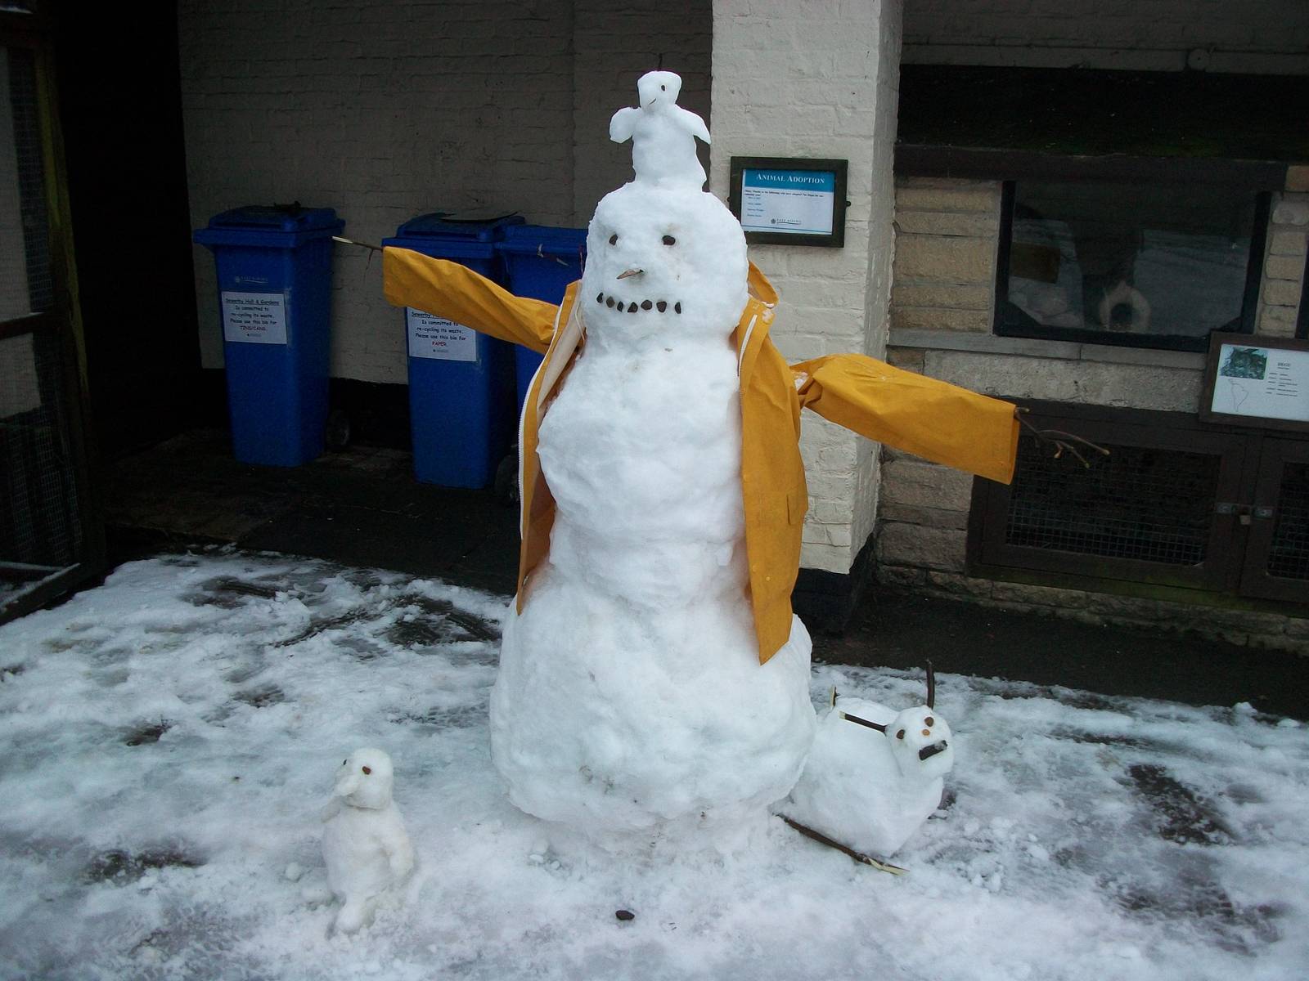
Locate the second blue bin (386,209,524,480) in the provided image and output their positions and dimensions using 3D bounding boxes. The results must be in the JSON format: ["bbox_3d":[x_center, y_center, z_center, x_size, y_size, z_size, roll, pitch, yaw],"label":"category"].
[{"bbox_3d":[-0.746,-0.592,5.009,0.490,1.080,0.560,7,16,20],"label":"second blue bin"}]

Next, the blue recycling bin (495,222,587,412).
[{"bbox_3d":[-0.272,-0.539,4.861,0.490,1.075,0.560,6,16,18],"label":"blue recycling bin"}]

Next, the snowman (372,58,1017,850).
[{"bbox_3d":[0.046,-0.049,2.371,1.260,1.455,0.660,5,16,15],"label":"snowman"}]

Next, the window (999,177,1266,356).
[{"bbox_3d":[1.328,-0.626,3.393,0.689,0.440,0.080,6,16,16],"label":"window"}]

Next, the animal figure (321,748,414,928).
[{"bbox_3d":[-0.508,0.591,2.119,0.158,0.313,0.165,8,17,23],"label":"animal figure"}]

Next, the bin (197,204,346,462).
[{"bbox_3d":[-1.605,-0.691,5.312,0.490,1.080,0.560,5,16,13],"label":"bin"}]

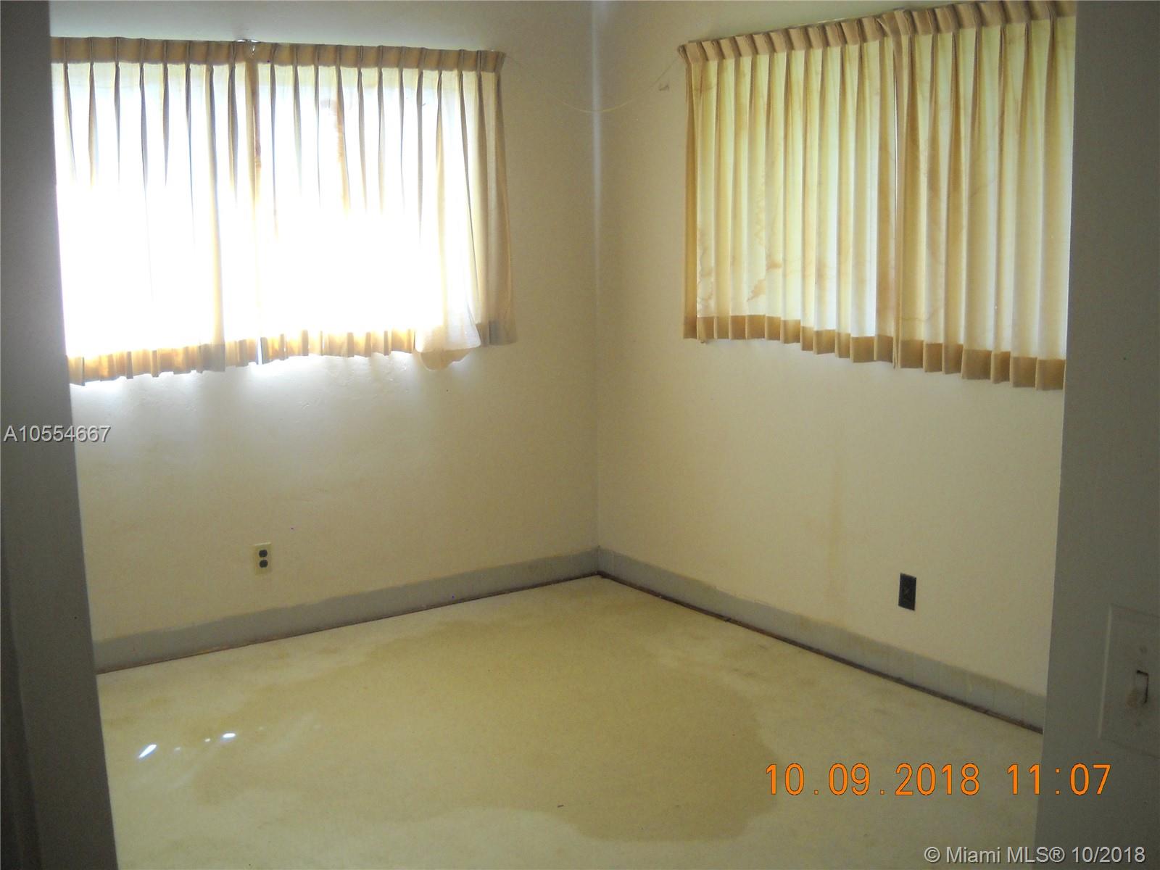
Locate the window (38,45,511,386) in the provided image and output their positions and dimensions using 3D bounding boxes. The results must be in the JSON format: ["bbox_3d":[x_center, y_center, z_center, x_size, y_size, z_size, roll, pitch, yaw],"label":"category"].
[{"bbox_3d":[-1.078,-0.837,4.631,1.980,1.160,0.120,-8,12,-35],"label":"window"}]

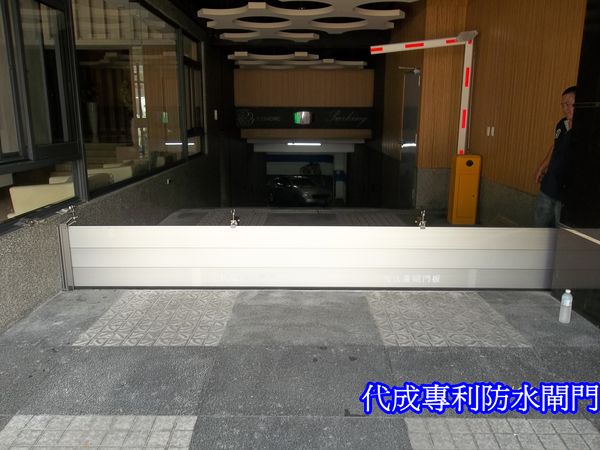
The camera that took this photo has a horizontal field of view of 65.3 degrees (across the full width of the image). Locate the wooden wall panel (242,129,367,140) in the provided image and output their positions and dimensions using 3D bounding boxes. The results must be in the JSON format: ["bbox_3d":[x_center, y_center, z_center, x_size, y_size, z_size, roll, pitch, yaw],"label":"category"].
[{"bbox_3d":[0.158,-2.385,12.317,3.388,0.304,0.050,0,13,0],"label":"wooden wall panel"}]

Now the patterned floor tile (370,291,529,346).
[{"bbox_3d":[1.037,0.695,3.529,0.961,0.020,0.959,0,13,0],"label":"patterned floor tile"}]

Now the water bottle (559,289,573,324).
[{"bbox_3d":[1.948,0.591,3.415,0.075,0.240,0.075,0,13,0],"label":"water bottle"}]

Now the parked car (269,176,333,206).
[{"bbox_3d":[-0.040,-2.031,27.000,1.800,1.460,4.600,-7,15,-27],"label":"parked car"}]

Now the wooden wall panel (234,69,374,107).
[{"bbox_3d":[0.108,-3.364,11.490,3.400,0.892,0.050,0,13,0],"label":"wooden wall panel"}]

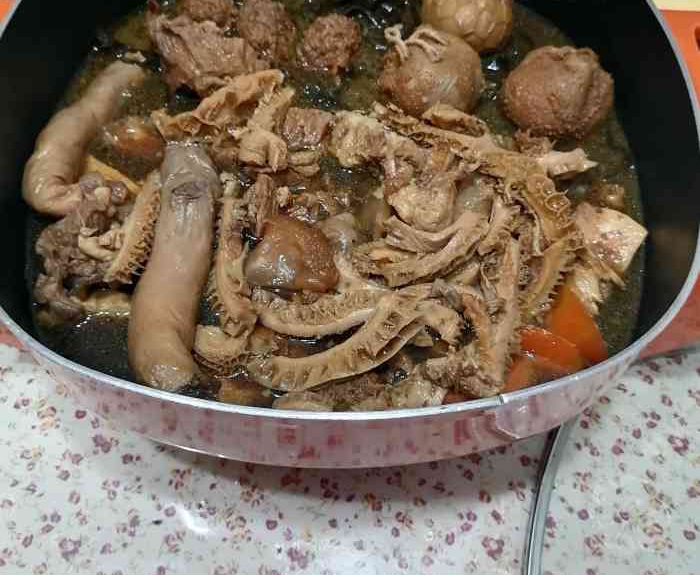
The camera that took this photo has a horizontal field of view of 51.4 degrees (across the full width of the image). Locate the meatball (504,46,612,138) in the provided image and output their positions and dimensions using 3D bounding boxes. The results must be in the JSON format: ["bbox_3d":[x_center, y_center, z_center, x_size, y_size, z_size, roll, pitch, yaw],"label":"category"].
[{"bbox_3d":[0.103,-0.094,0.359,0.054,0.048,0.052,1,59,0],"label":"meatball"}]

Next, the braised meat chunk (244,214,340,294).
[{"bbox_3d":[-0.024,-0.013,0.304,0.040,0.025,0.032,0,58,-1],"label":"braised meat chunk"}]

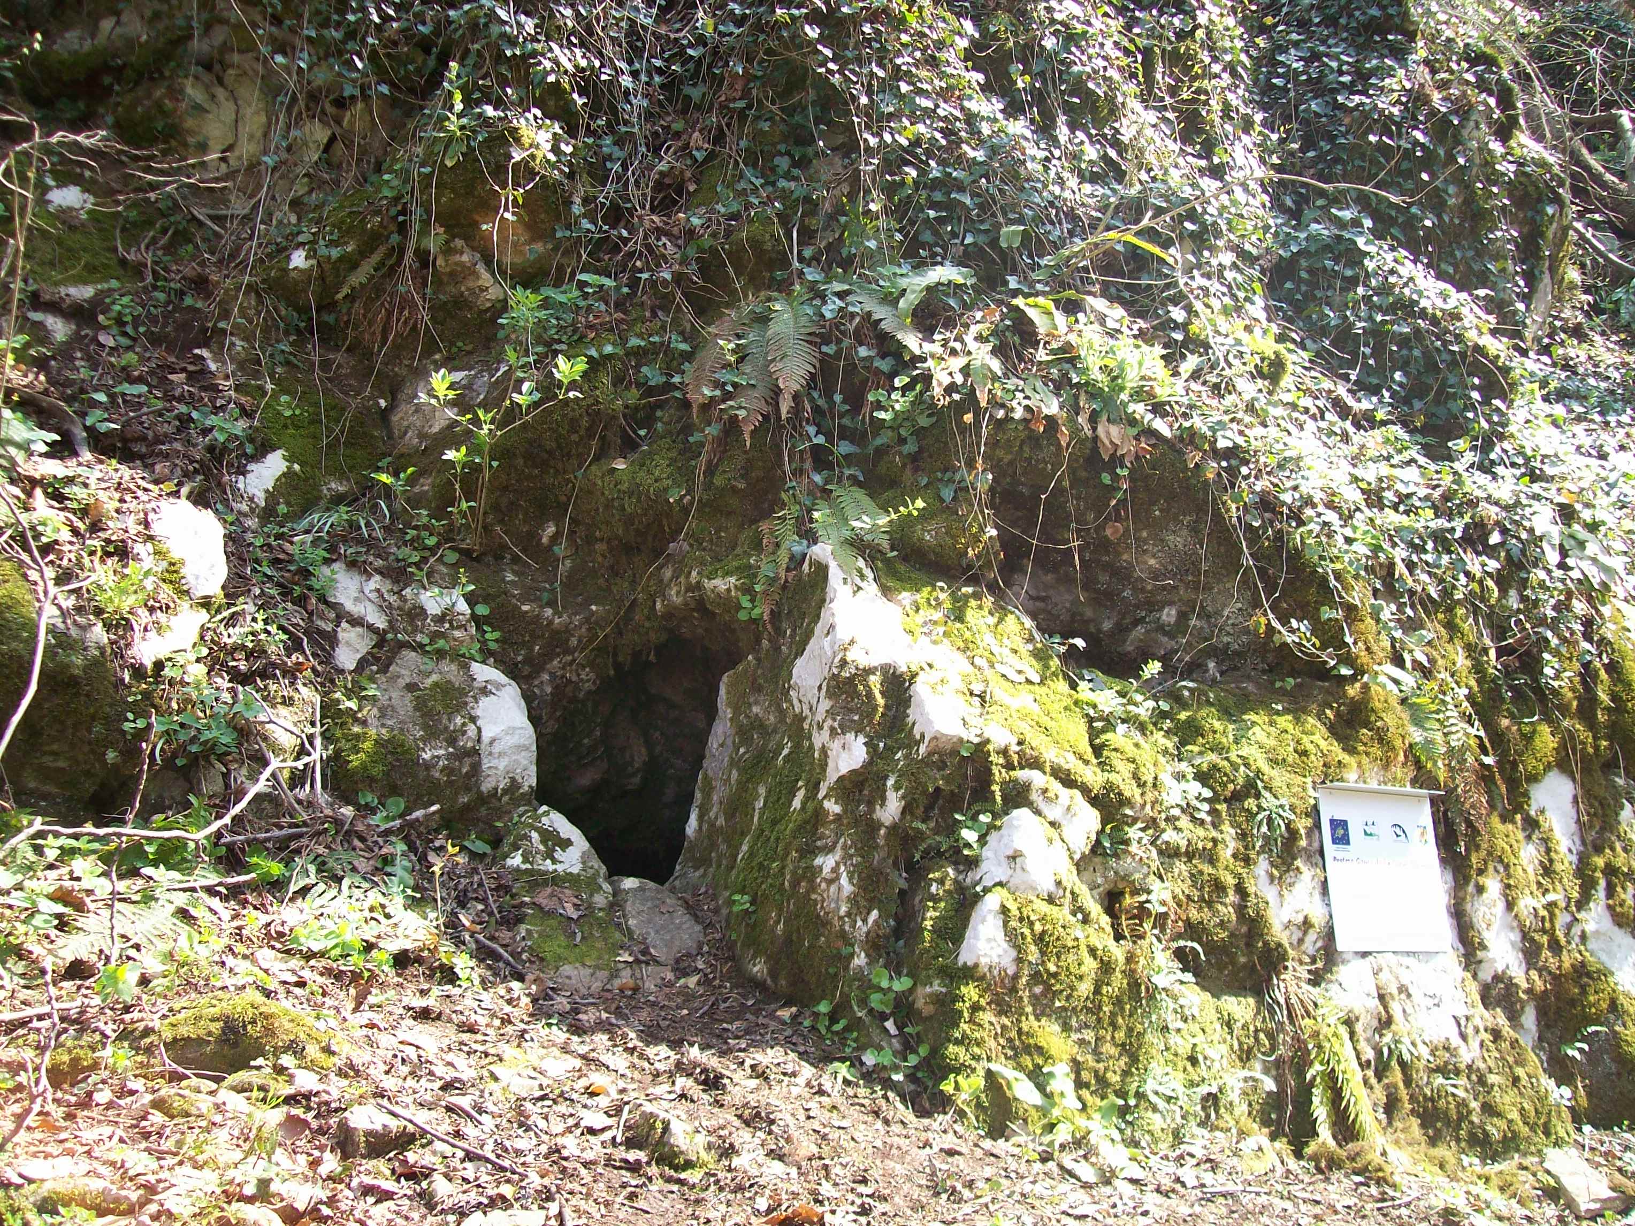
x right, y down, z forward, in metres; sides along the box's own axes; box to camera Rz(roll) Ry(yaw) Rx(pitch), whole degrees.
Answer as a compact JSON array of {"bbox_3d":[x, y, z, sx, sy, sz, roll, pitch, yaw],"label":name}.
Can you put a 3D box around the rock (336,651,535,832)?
[{"bbox_3d":[-1.170,0.393,5.200,0.580,0.540,0.480,-1,2,-15],"label":"rock"}]

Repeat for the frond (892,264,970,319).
[{"bbox_3d":[0.383,-1.060,5.600,0.257,0.181,0.160,0,-2,0],"label":"frond"}]

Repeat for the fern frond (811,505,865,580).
[{"bbox_3d":[0.058,-0.208,5.000,0.160,0.220,0.120,0,2,0],"label":"fern frond"}]

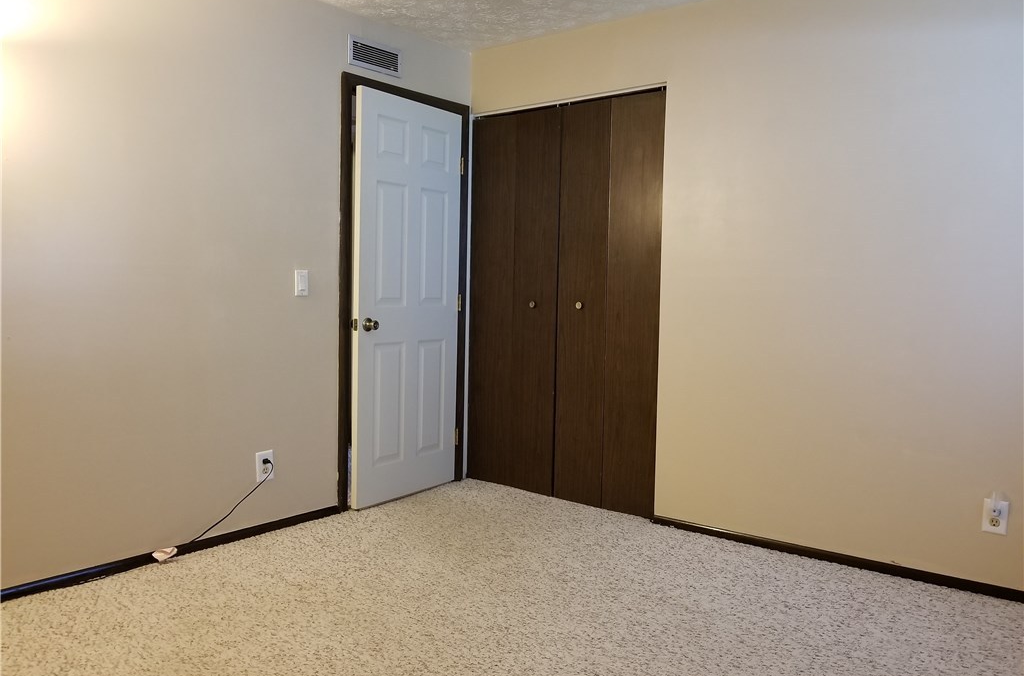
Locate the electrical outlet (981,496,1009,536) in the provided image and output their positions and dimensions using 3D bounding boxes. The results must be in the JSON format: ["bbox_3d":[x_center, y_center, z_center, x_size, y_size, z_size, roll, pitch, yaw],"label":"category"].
[{"bbox_3d":[1.786,0.663,2.844,0.076,0.121,0.020,4,5,39],"label":"electrical outlet"}]

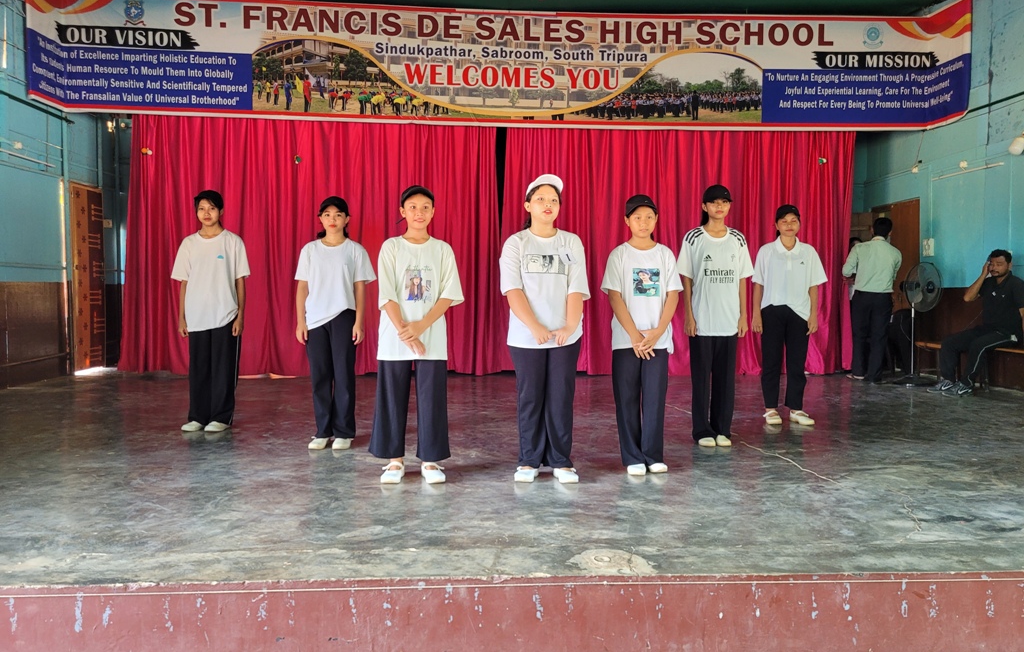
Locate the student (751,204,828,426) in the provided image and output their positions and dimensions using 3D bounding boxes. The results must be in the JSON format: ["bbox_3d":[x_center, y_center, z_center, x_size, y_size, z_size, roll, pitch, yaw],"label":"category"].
[{"bbox_3d":[1.997,-0.081,5.533,0.527,1.560,0.290,1,3,3],"label":"student"}]

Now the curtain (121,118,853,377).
[{"bbox_3d":[-0.172,-0.888,8.290,7.904,2.797,0.300,0,3,-3],"label":"curtain"}]

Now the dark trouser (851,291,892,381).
[{"bbox_3d":[3.882,0.086,8.285,0.420,0.935,0.280,1,3,5],"label":"dark trouser"}]

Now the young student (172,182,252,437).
[{"bbox_3d":[-1.992,-0.109,5.099,0.477,1.580,0.290,0,3,-5],"label":"young student"}]

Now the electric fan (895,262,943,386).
[{"bbox_3d":[4.274,-0.040,8.091,0.480,1.253,0.410,-1,3,-20],"label":"electric fan"}]

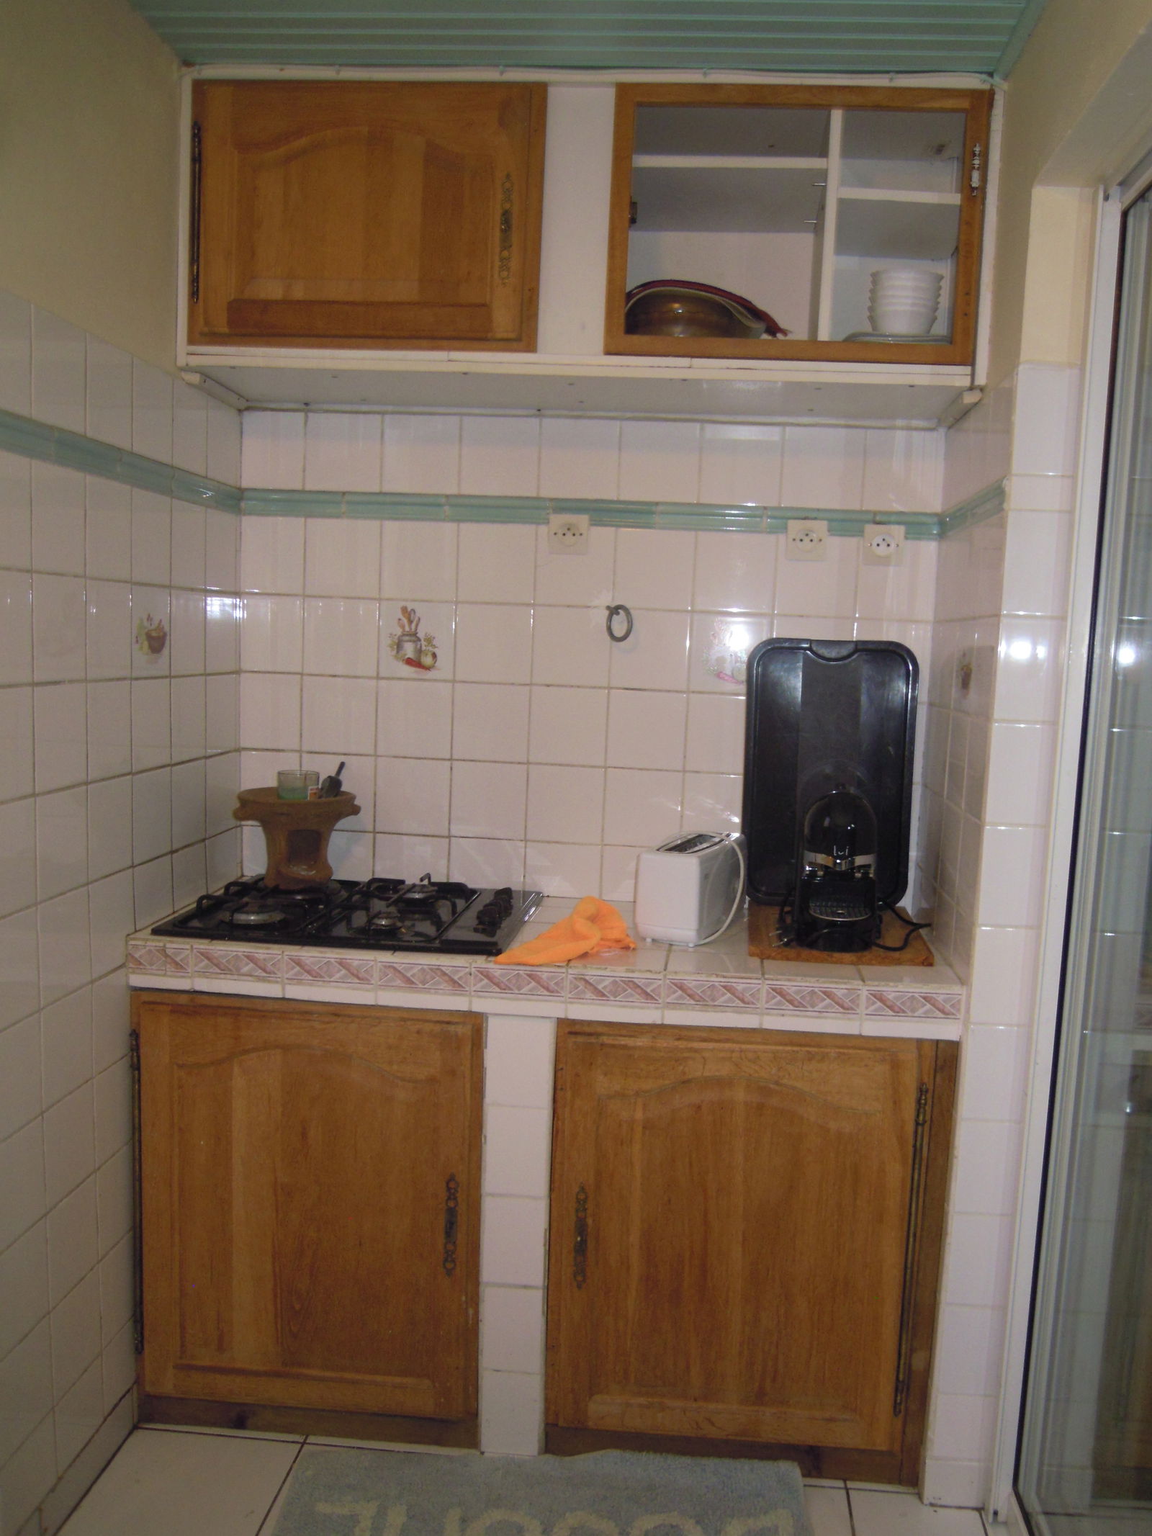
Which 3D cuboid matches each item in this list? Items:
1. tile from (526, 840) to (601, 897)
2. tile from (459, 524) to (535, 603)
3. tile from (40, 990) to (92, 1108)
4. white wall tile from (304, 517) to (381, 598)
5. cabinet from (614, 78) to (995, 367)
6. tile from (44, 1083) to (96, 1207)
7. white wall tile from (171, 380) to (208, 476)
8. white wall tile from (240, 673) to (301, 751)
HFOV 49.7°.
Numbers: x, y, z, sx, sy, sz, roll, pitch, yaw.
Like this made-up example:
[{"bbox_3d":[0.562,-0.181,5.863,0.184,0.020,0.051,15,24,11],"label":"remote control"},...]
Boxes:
[{"bbox_3d":[-0.024,0.201,2.452,0.150,0.103,0.008,3,6,6],"label":"tile"},{"bbox_3d":[-0.152,-0.394,2.407,0.150,0.150,0.008,3,6,6],"label":"tile"},{"bbox_3d":[-0.739,0.406,1.805,0.010,0.150,0.150,2,6,6],"label":"tile"},{"bbox_3d":[-0.454,-0.409,2.415,0.150,0.150,0.010,2,6,6],"label":"white wall tile"},{"bbox_3d":[0.357,-0.853,2.099,0.566,0.407,0.398,3,6,6],"label":"cabinet"},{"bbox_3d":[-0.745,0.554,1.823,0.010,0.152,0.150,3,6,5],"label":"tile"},{"bbox_3d":[-0.663,-0.580,2.130,0.010,0.147,0.150,2,6,6],"label":"white wall tile"},{"bbox_3d":[-0.610,-0.112,2.486,0.130,0.151,0.008,3,6,6],"label":"white wall tile"}]

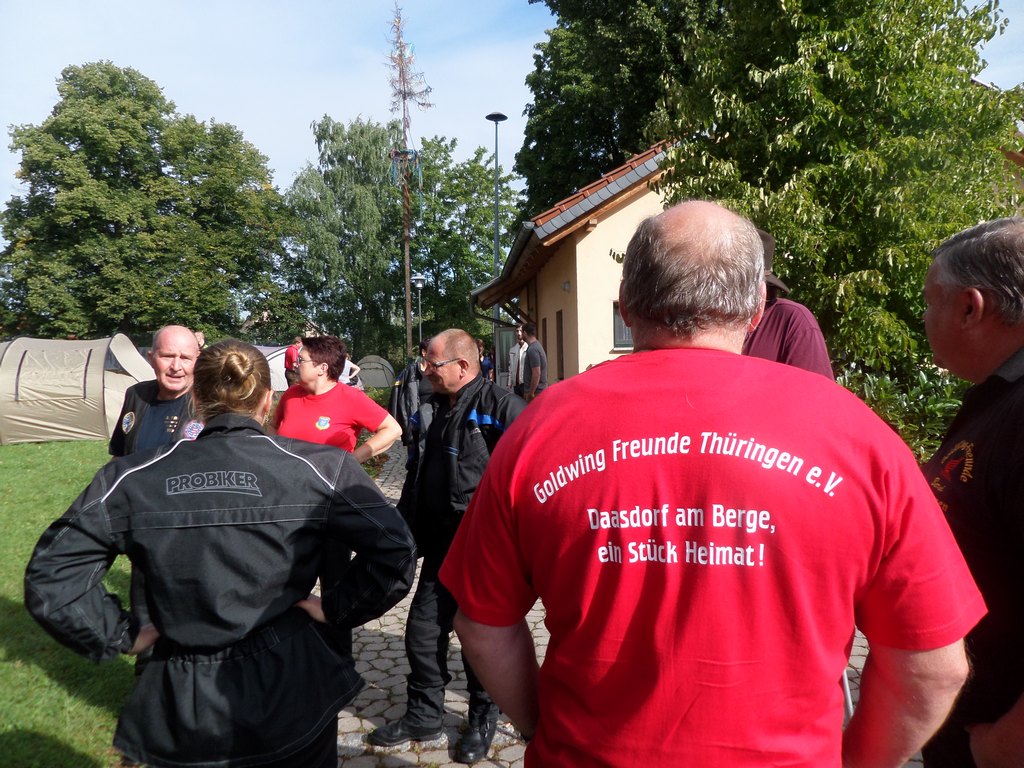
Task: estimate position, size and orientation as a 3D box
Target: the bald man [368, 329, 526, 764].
[{"bbox_3d":[-0.231,0.648,2.922,0.500,1.740,0.600,-4,4,-42],"label":"bald man"}]

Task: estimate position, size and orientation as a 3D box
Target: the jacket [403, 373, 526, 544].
[{"bbox_3d":[-0.185,0.311,2.890,0.380,0.740,0.580,-4,4,-42],"label":"jacket"}]

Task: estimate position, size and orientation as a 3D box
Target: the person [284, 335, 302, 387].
[{"bbox_3d":[-5.711,-0.393,18.600,0.450,1.740,0.500,-2,3,-18],"label":"person"}]

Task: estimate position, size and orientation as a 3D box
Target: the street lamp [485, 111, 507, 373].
[{"bbox_3d":[-0.377,-3.449,19.725,0.620,8.080,0.620,-1,3,0],"label":"street lamp"}]

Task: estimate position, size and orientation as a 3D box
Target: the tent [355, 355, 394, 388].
[{"bbox_3d":[-5.519,-0.502,28.500,1.800,1.400,1.900,0,3,12],"label":"tent"}]

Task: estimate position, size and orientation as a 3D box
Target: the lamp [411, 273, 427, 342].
[{"bbox_3d":[-3.380,-1.887,26.120,0.600,4.330,0.600,-1,3,0],"label":"lamp"}]

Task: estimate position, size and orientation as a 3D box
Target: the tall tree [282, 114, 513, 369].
[{"bbox_3d":[-5.699,-7.215,36.620,12.000,13.200,10.500,0,4,0],"label":"tall tree"}]

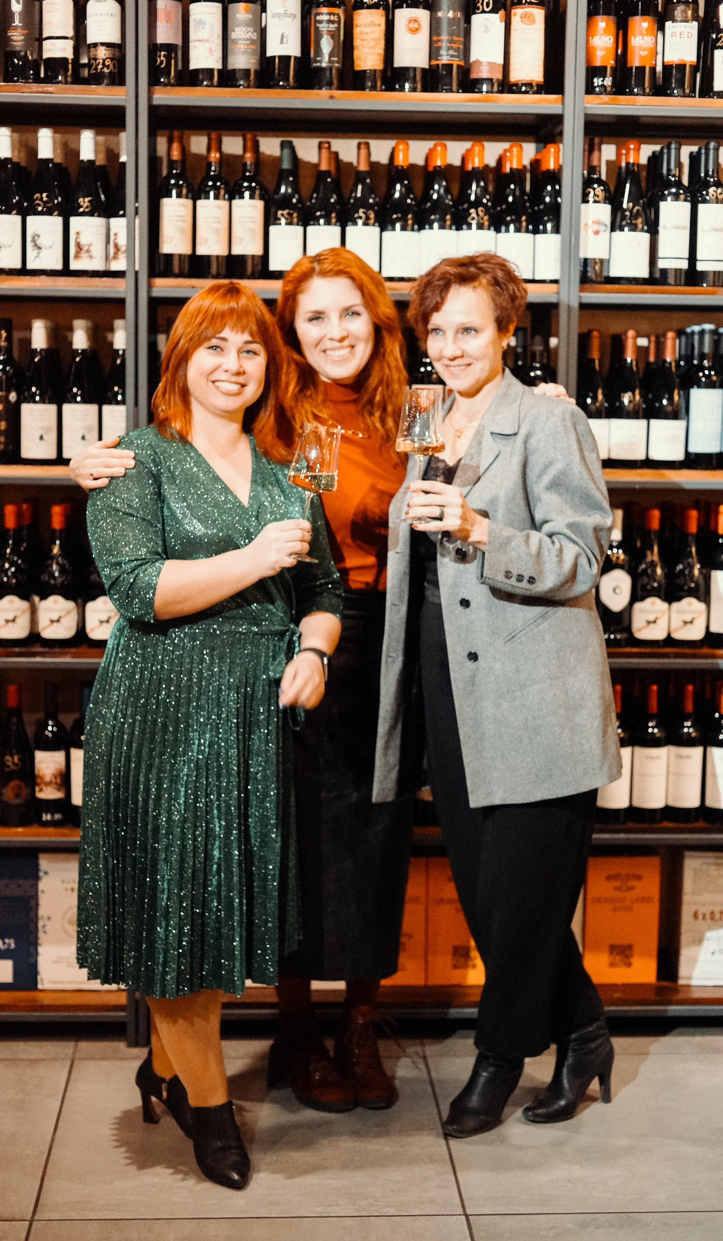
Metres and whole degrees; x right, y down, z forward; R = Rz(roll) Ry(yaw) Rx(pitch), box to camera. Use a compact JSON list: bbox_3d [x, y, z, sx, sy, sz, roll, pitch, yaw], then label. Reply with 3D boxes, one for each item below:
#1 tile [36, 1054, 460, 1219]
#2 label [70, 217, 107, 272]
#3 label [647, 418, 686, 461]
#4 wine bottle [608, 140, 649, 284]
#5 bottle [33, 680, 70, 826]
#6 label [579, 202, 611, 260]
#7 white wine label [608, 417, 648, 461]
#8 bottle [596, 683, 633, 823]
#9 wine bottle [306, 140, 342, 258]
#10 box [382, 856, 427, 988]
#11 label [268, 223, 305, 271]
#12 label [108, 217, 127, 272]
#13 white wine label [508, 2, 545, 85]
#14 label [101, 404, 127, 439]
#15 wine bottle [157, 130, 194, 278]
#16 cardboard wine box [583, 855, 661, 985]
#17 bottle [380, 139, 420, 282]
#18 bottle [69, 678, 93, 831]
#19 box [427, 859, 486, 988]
[{"bbox_3d":[-0.216,0.991,3.344,0.748,0.010,0.748,0,7,-4],"label":"tile"},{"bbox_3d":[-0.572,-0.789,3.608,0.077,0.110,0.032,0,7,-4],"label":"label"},{"bbox_3d":[0.670,-0.396,3.789,0.084,0.088,0.030,0,7,-3],"label":"label"},{"bbox_3d":[0.576,-0.869,3.685,0.087,0.302,0.087,0,7,-4],"label":"wine bottle"},{"bbox_3d":[-0.678,0.288,3.766,0.077,0.311,0.077,0,7,-4],"label":"bottle"},{"bbox_3d":[0.513,-0.847,3.757,0.067,0.119,0.029,1,7,0],"label":"label"},{"bbox_3d":[0.576,-0.390,3.713,0.081,0.087,0.028,2,7,9],"label":"white wine label"},{"bbox_3d":[0.569,0.296,3.894,0.079,0.310,0.079,0,7,-3],"label":"bottle"},{"bbox_3d":[-0.079,-0.867,3.653,0.078,0.291,0.078,0,7,-4],"label":"wine bottle"},{"bbox_3d":[0.057,0.679,4.088,0.173,0.303,0.245,0,7,-3],"label":"box"},{"bbox_3d":[-0.157,-0.783,3.621,0.074,0.096,0.025,1,7,-3],"label":"label"},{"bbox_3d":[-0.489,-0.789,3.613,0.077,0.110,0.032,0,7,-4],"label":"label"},{"bbox_3d":[0.352,-1.223,3.669,0.074,0.161,0.030,0,7,-3],"label":"white wine label"},{"bbox_3d":[-0.507,-0.397,3.628,0.075,0.115,0.020,0,8,-3],"label":"label"},{"bbox_3d":[-0.402,-0.893,3.723,0.075,0.320,0.075,0,7,-4],"label":"wine bottle"},{"bbox_3d":[0.598,0.682,4.119,0.174,0.301,0.245,0,7,-3],"label":"cardboard wine box"},{"bbox_3d":[0.082,-0.870,3.663,0.083,0.296,0.083,0,7,-4],"label":"bottle"},{"bbox_3d":[-0.594,0.291,3.737,0.077,0.312,0.077,0,8,-3],"label":"bottle"},{"bbox_3d":[0.223,0.654,3.952,0.166,0.291,0.245,0,8,-3],"label":"box"}]

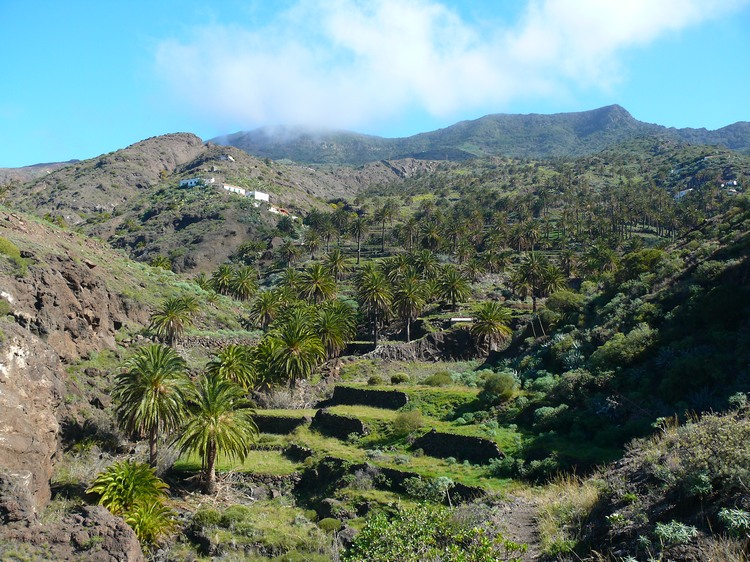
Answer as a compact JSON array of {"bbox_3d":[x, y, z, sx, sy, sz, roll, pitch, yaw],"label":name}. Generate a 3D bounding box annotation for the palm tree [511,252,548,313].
[{"bbox_3d":[32.200,0.310,155.000,6.540,12.270,6.540,0,3,0],"label":"palm tree"}]

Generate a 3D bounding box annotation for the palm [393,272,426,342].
[{"bbox_3d":[6.460,5.150,142.000,6.370,12.740,6.370,0,3,0],"label":"palm"}]

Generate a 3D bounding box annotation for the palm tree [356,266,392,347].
[{"bbox_3d":[-0.045,4.733,138.000,6.280,14.381,6.280,0,-2,0],"label":"palm tree"}]

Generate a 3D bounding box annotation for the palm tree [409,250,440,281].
[{"bbox_3d":[10.090,-2.770,150.000,6.130,7.320,5.950,0,0,0],"label":"palm tree"}]

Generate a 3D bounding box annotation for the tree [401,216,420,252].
[{"bbox_3d":[11.140,-14.760,238.000,5.650,10.360,5.650,0,3,0],"label":"tree"}]

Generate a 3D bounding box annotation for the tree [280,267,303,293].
[{"bbox_3d":[-16.080,0.390,146.000,5.780,6.360,5.600,0,0,0],"label":"tree"}]

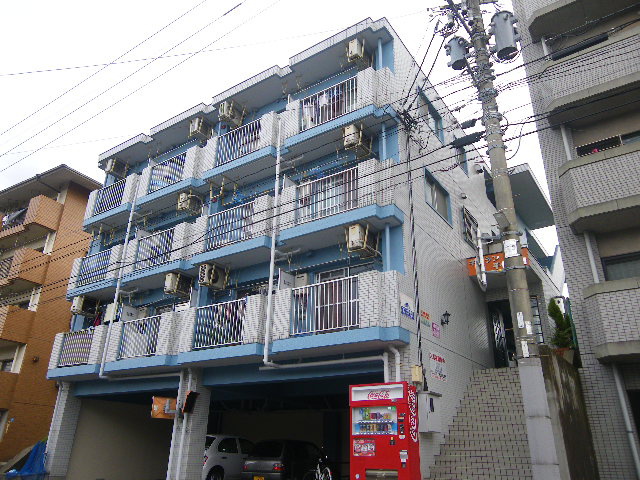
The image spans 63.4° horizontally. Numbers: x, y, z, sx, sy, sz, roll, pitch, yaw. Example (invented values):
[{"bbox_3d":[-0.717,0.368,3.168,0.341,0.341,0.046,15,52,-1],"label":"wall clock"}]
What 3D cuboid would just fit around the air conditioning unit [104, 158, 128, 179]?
[{"bbox_3d":[-7.761,-2.686,19.866,0.270,0.540,0.740,-14,-28,32],"label":"air conditioning unit"}]

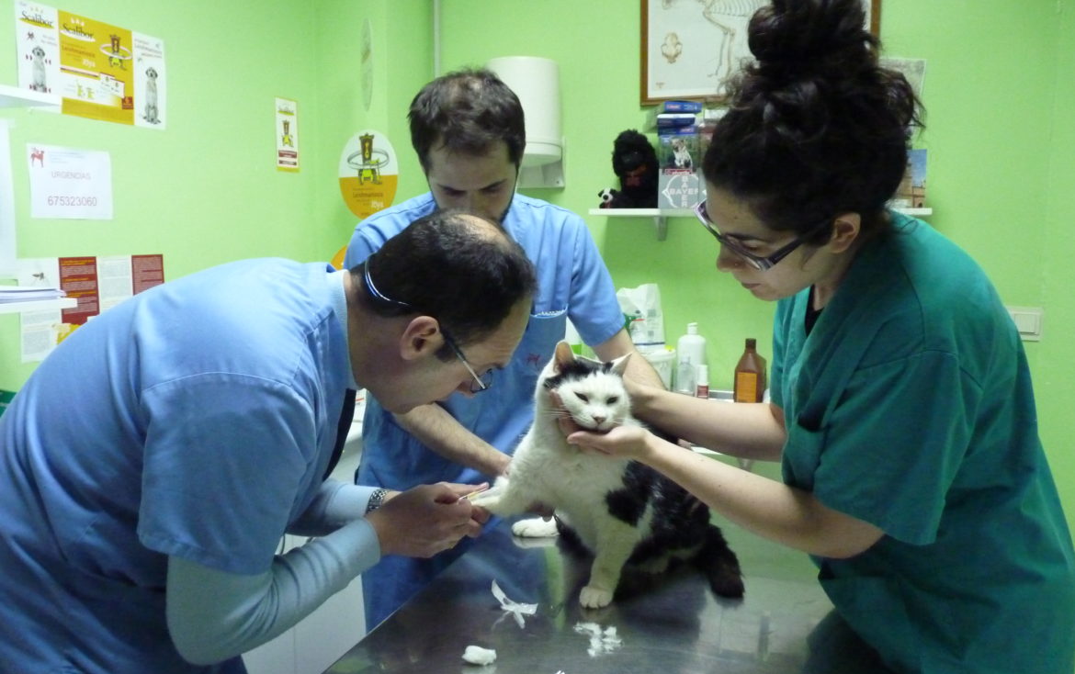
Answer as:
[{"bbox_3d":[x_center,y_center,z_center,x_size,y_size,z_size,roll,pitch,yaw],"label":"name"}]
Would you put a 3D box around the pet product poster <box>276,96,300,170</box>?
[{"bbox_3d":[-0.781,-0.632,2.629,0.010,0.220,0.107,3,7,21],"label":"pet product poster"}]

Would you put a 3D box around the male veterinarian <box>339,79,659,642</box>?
[{"bbox_3d":[-0.083,0.369,1.441,0.540,1.630,0.520,0,7,-3],"label":"male veterinarian"}]

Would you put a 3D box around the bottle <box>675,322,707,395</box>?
[{"bbox_3d":[0.407,0.066,2.220,0.077,0.208,0.075,3,7,21],"label":"bottle"}]

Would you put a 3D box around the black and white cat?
[{"bbox_3d":[0.097,0.158,1.120,0.280,0.315,0.350,4,7,30],"label":"black and white cat"}]

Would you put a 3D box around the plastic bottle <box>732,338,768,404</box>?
[{"bbox_3d":[0.546,0.097,2.150,0.075,0.186,0.065,5,8,32],"label":"plastic bottle"}]

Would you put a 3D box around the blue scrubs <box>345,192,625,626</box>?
[{"bbox_3d":[-0.091,0.168,1.438,0.490,0.840,0.380,0,7,-3],"label":"blue scrubs"}]

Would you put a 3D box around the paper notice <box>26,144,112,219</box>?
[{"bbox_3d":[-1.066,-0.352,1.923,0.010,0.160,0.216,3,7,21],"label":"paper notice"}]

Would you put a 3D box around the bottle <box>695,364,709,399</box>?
[{"bbox_3d":[0.424,0.117,2.150,0.032,0.095,0.032,3,7,21],"label":"bottle"}]

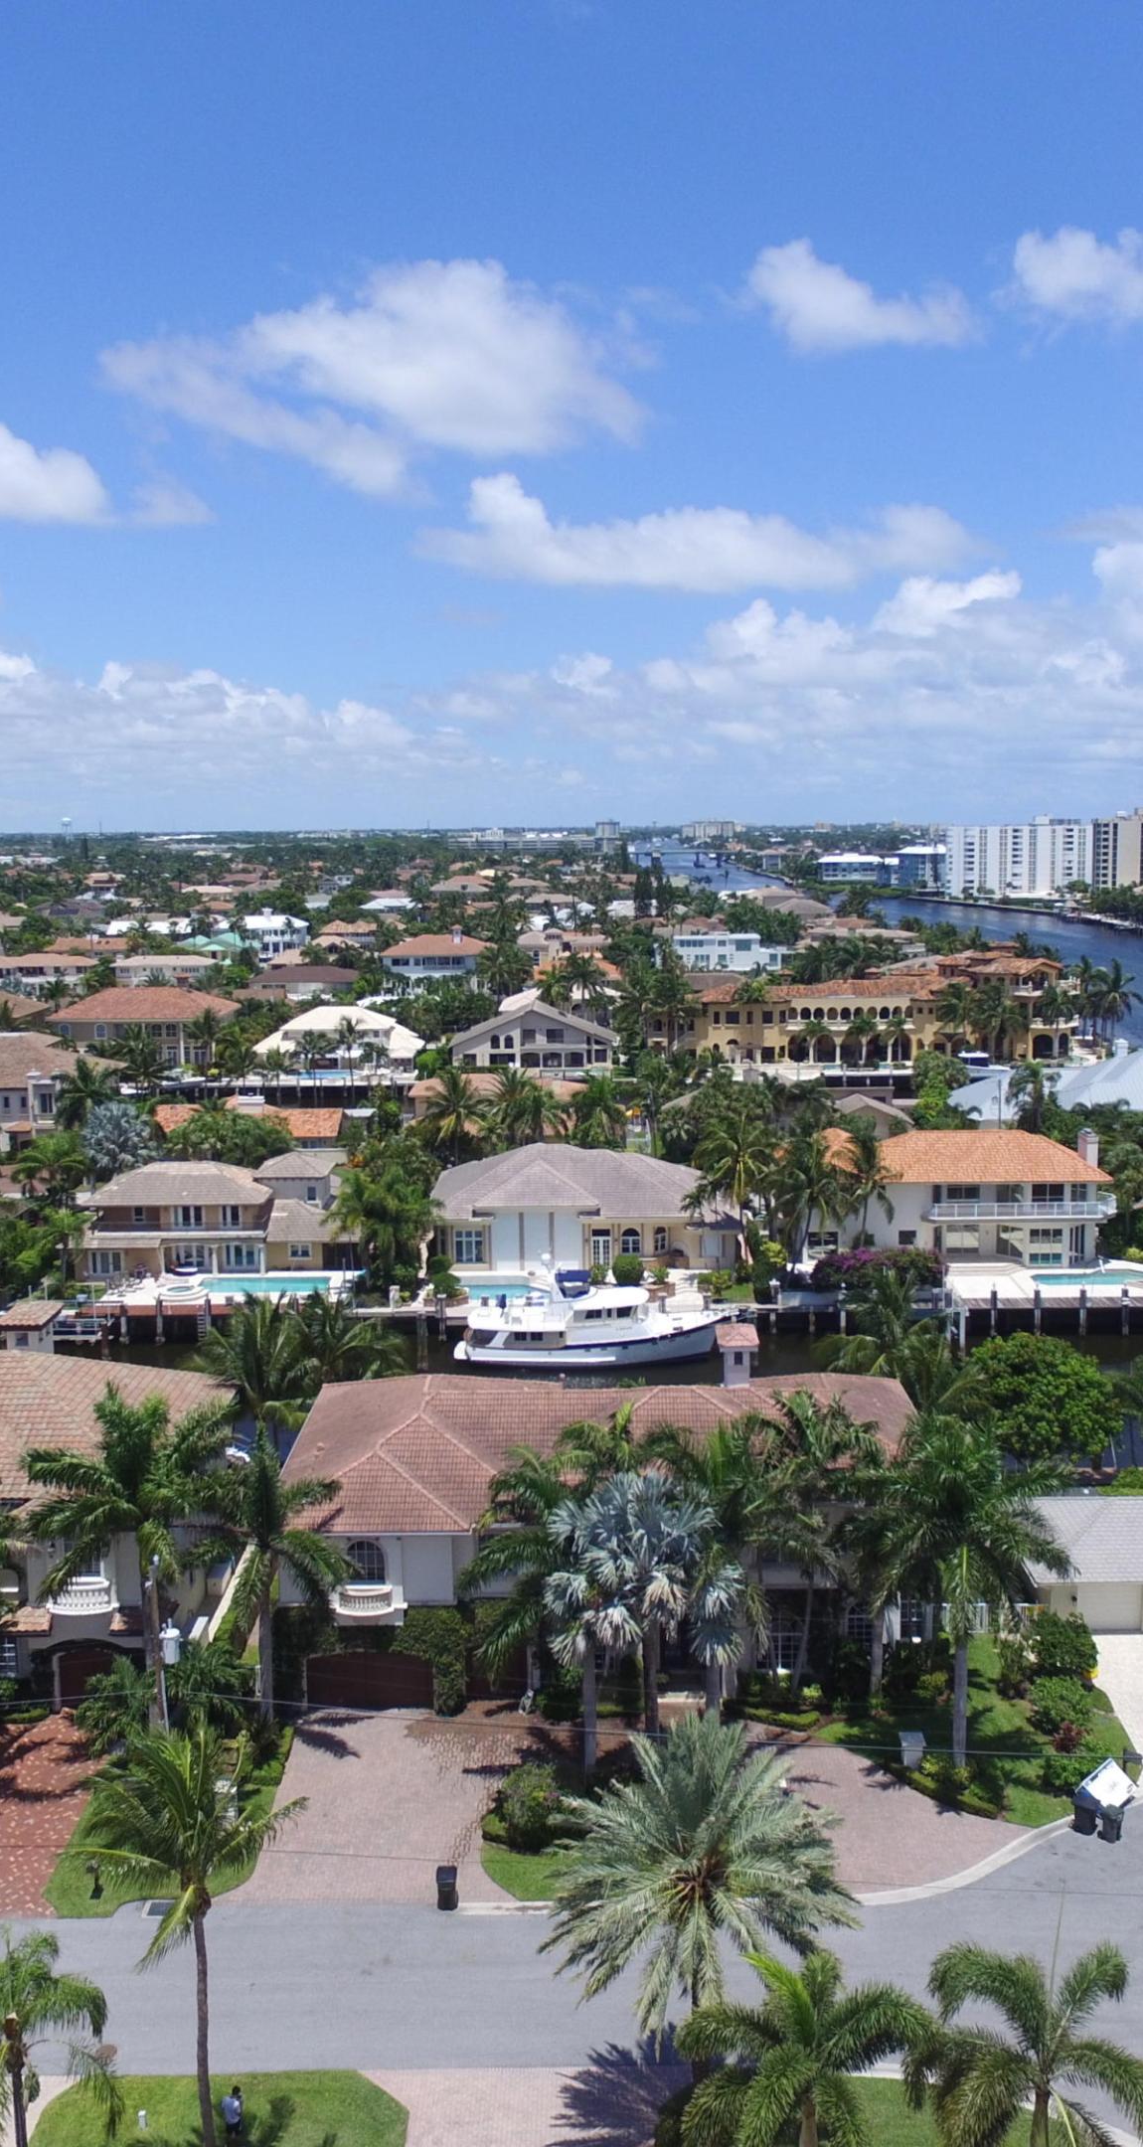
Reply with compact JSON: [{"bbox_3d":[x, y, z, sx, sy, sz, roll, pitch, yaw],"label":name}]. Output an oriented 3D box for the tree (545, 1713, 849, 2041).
[{"bbox_3d":[3.382,22.764,43.604,8.200,10.880,7.950,0,9,0],"label":"tree"}]

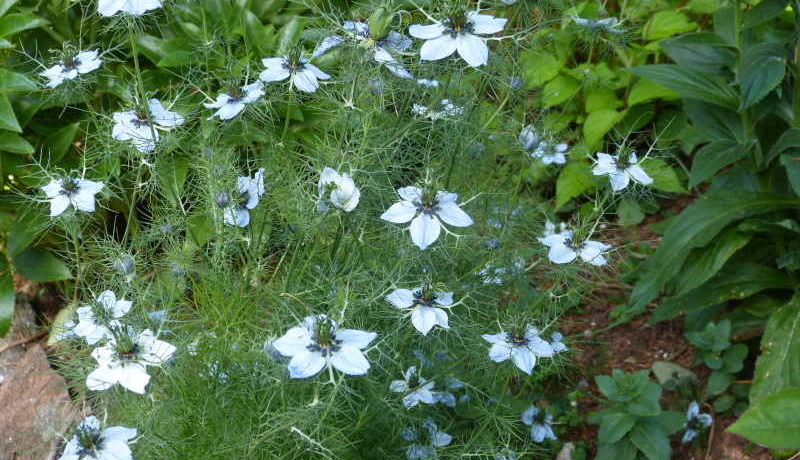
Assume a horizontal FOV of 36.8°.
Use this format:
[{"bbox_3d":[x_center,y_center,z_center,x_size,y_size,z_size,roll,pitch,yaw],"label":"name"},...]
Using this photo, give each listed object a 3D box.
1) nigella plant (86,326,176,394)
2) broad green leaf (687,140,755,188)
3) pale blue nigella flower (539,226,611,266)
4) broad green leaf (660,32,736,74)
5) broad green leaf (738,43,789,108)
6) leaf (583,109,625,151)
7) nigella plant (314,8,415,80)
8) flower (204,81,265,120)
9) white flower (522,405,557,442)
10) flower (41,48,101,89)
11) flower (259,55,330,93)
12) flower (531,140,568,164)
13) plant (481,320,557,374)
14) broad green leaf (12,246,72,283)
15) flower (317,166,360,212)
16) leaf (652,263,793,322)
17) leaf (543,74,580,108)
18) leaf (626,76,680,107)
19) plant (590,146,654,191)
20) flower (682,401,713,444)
[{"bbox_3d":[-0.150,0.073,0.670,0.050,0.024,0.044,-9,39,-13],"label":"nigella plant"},{"bbox_3d":[0.334,-0.069,1.250,0.088,0.020,0.042,-34,41,-17],"label":"broad green leaf"},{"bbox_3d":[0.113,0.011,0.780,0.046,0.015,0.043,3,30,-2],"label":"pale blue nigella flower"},{"bbox_3d":[0.303,-0.179,1.220,0.079,0.016,0.047,8,64,13],"label":"broad green leaf"},{"bbox_3d":[0.278,-0.118,0.920,0.036,0.022,0.060,29,69,20],"label":"broad green leaf"},{"bbox_3d":[0.186,-0.092,1.100,0.034,0.012,0.050,29,61,27],"label":"leaf"},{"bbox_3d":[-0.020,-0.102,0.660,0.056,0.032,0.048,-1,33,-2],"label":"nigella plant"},{"bbox_3d":[-0.120,-0.094,0.870,0.044,0.019,0.044,-14,27,6],"label":"flower"},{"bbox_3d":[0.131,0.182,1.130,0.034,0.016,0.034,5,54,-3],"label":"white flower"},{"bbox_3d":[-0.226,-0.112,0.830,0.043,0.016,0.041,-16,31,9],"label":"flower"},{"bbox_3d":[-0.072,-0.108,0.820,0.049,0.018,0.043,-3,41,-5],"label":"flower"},{"bbox_3d":[0.124,-0.065,1.000,0.032,0.014,0.028,4,43,7],"label":"flower"},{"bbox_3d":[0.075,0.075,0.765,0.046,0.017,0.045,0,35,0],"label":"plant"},{"bbox_3d":[-0.283,0.027,0.950,0.050,0.012,0.034,14,37,10],"label":"broad green leaf"},{"bbox_3d":[-0.039,-0.026,0.780,0.028,0.028,0.025,14,28,27],"label":"flower"},{"bbox_3d":[0.268,0.052,1.000,0.125,0.030,0.045,-14,34,-5],"label":"leaf"},{"bbox_3d":[0.195,-0.167,1.450,0.051,0.015,0.039,-40,70,-11],"label":"leaf"},{"bbox_3d":[0.255,-0.139,1.200,0.056,0.018,0.042,3,39,8],"label":"leaf"},{"bbox_3d":[0.172,-0.047,0.930,0.046,0.020,0.041,7,44,10],"label":"plant"},{"bbox_3d":[0.223,0.143,0.900,0.027,0.016,0.032,-7,52,9],"label":"flower"}]

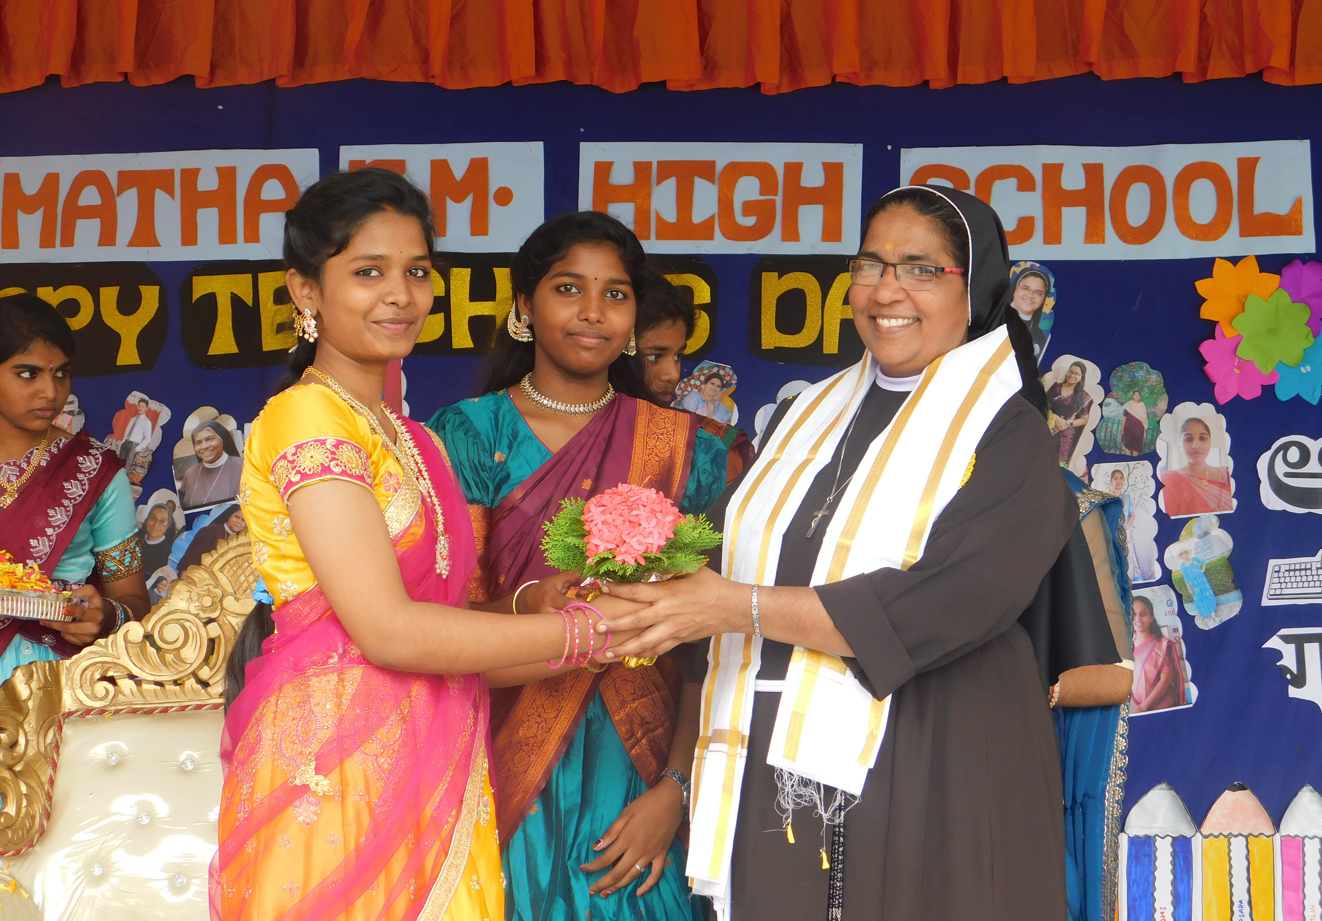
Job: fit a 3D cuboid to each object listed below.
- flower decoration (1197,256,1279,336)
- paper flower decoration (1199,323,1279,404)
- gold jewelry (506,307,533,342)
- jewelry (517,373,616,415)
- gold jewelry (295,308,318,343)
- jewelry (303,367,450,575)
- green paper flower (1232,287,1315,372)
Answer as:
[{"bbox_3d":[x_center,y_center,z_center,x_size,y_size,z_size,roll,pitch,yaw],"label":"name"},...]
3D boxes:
[{"bbox_3d":[0.969,-0.276,4.231,0.143,0.138,0.030,0,-3,6],"label":"flower decoration"},{"bbox_3d":[0.969,-0.163,4.225,0.136,0.137,0.030,0,-3,6],"label":"paper flower decoration"},{"bbox_3d":[-0.176,-0.169,3.140,0.031,0.042,0.018,-1,-3,15],"label":"gold jewelry"},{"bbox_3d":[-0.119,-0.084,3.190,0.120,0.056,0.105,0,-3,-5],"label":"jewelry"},{"bbox_3d":[-0.411,-0.157,2.920,0.026,0.044,0.018,-2,-3,30],"label":"gold jewelry"},{"bbox_3d":[-0.333,0.012,2.950,0.140,0.240,0.130,-2,-4,38],"label":"jewelry"},{"bbox_3d":[1.020,-0.218,4.205,0.140,0.142,0.030,0,-3,6],"label":"green paper flower"}]

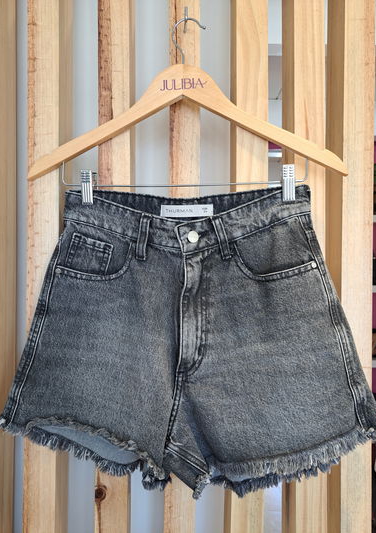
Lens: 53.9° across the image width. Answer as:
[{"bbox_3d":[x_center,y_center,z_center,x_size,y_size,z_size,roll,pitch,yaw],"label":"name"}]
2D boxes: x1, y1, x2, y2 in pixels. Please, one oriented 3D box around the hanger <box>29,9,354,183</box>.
[{"bbox_3d":[-0.006,-0.228,0.510,0.443,0.237,0.020,0,0,5],"label":"hanger"}]

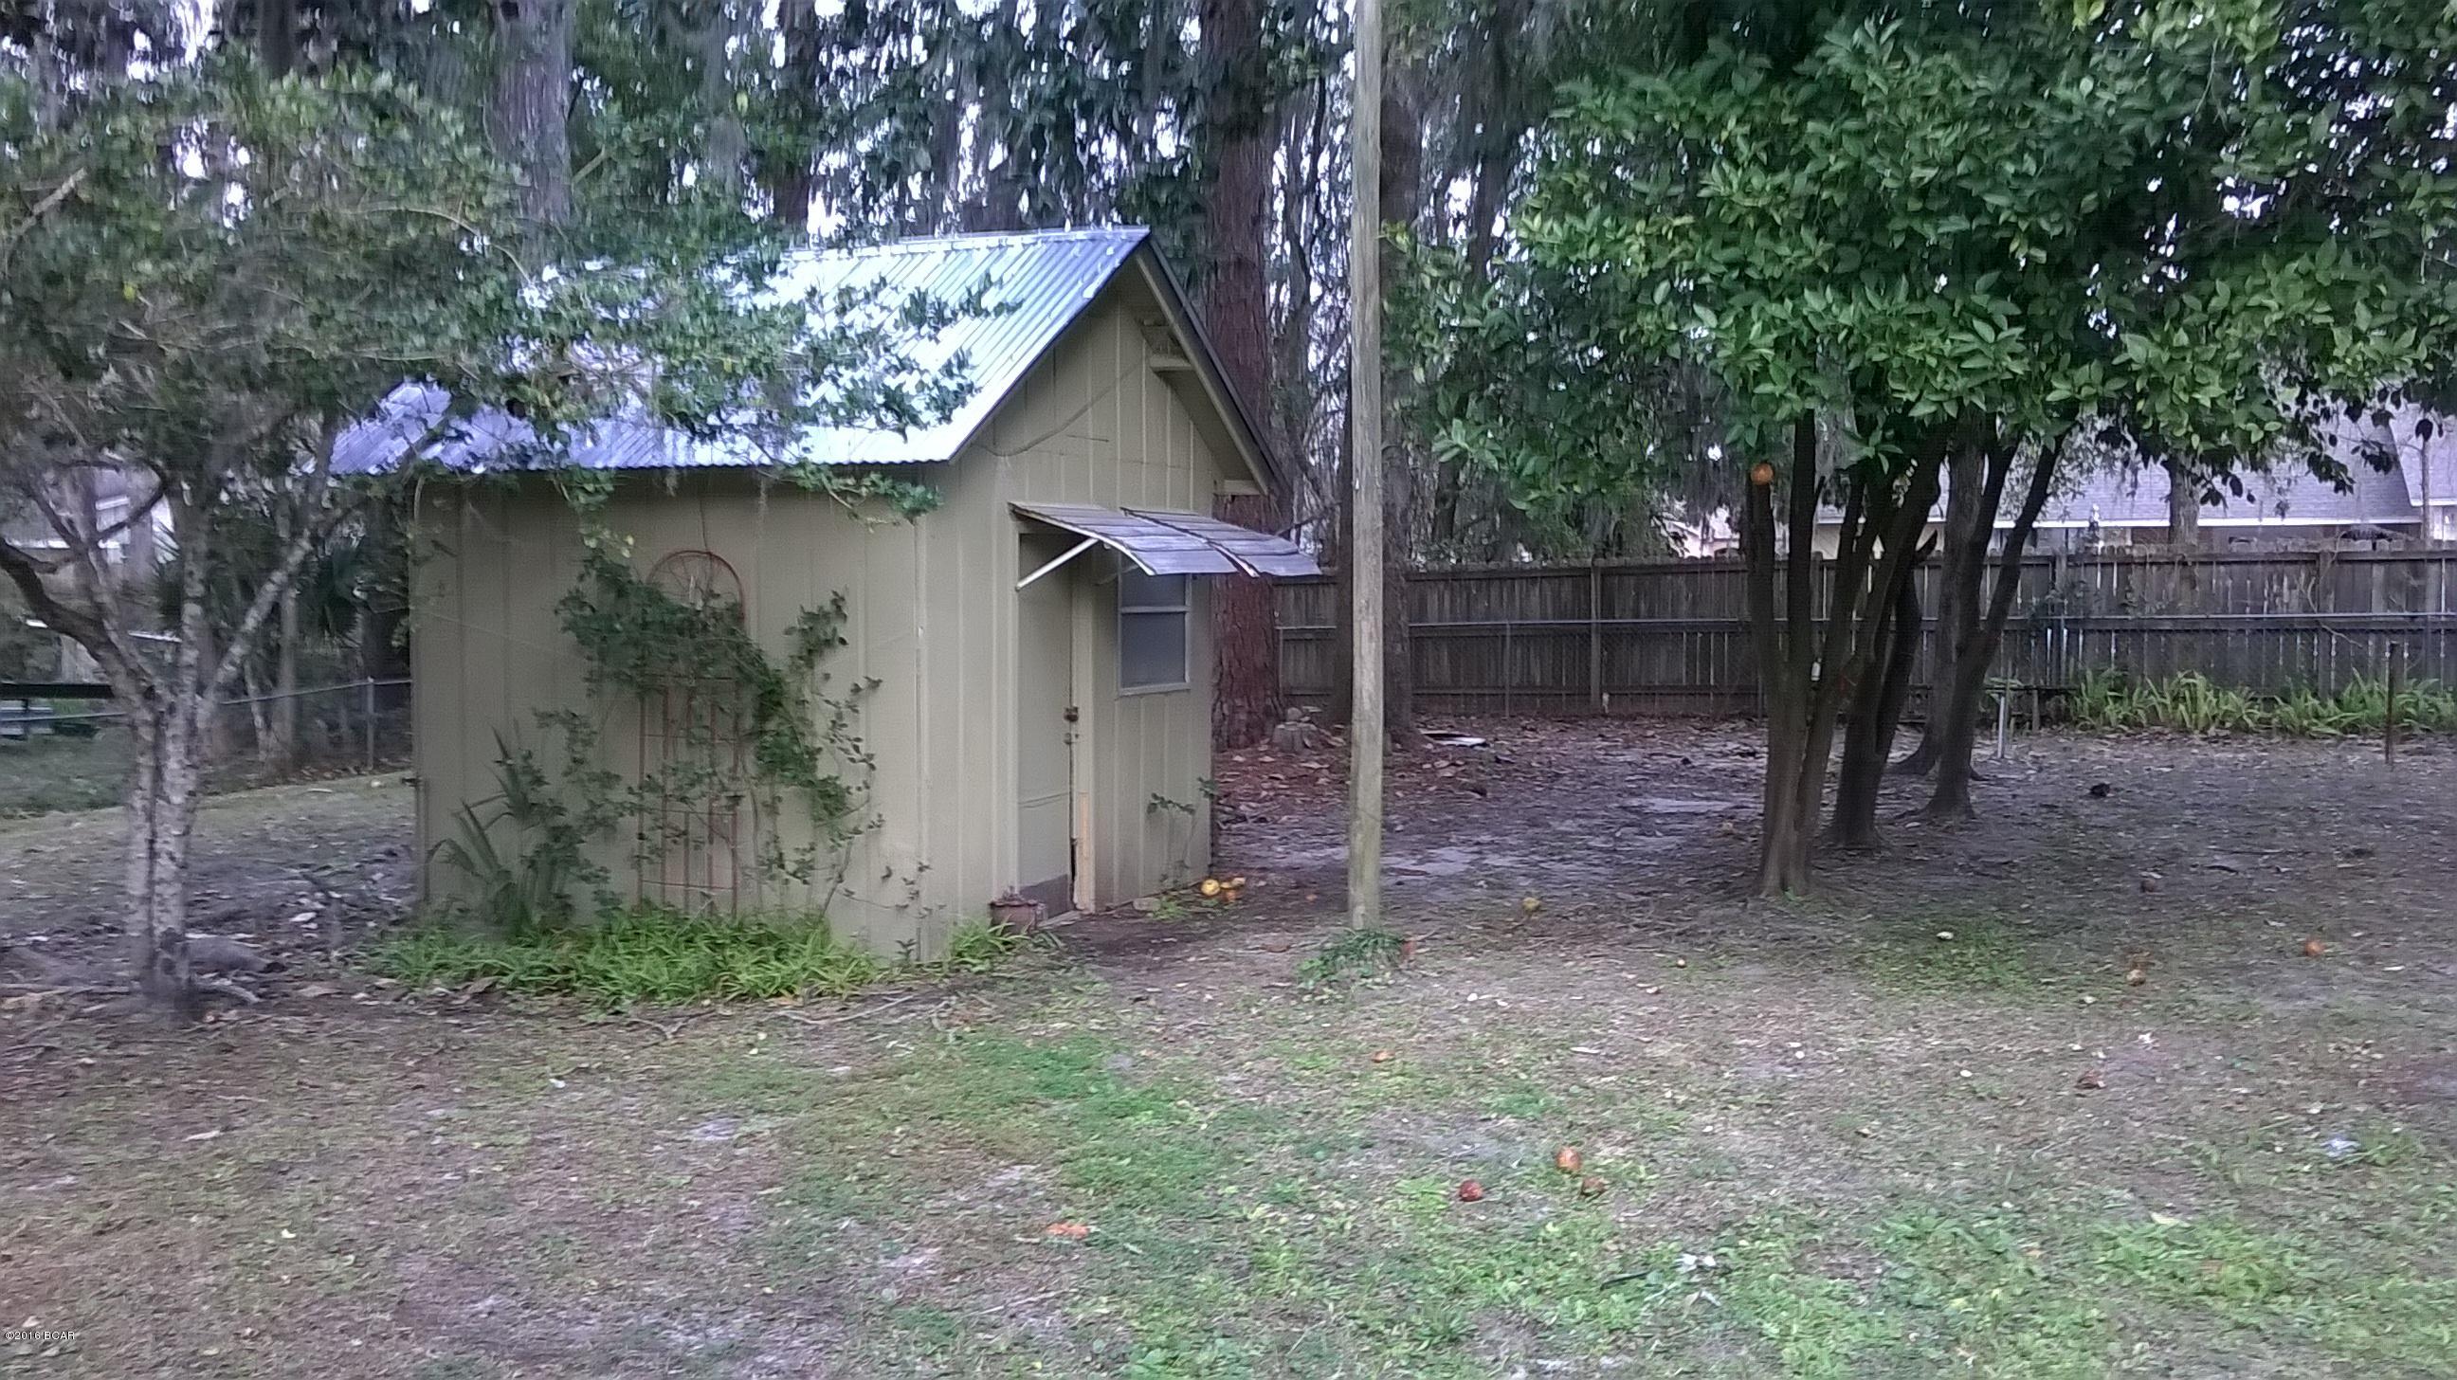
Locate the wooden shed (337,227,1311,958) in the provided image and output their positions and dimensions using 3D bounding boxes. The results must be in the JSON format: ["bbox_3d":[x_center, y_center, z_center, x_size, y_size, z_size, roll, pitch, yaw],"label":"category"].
[{"bbox_3d":[-1.896,-0.617,10.946,4.068,3.493,3.662,2,4,25],"label":"wooden shed"}]

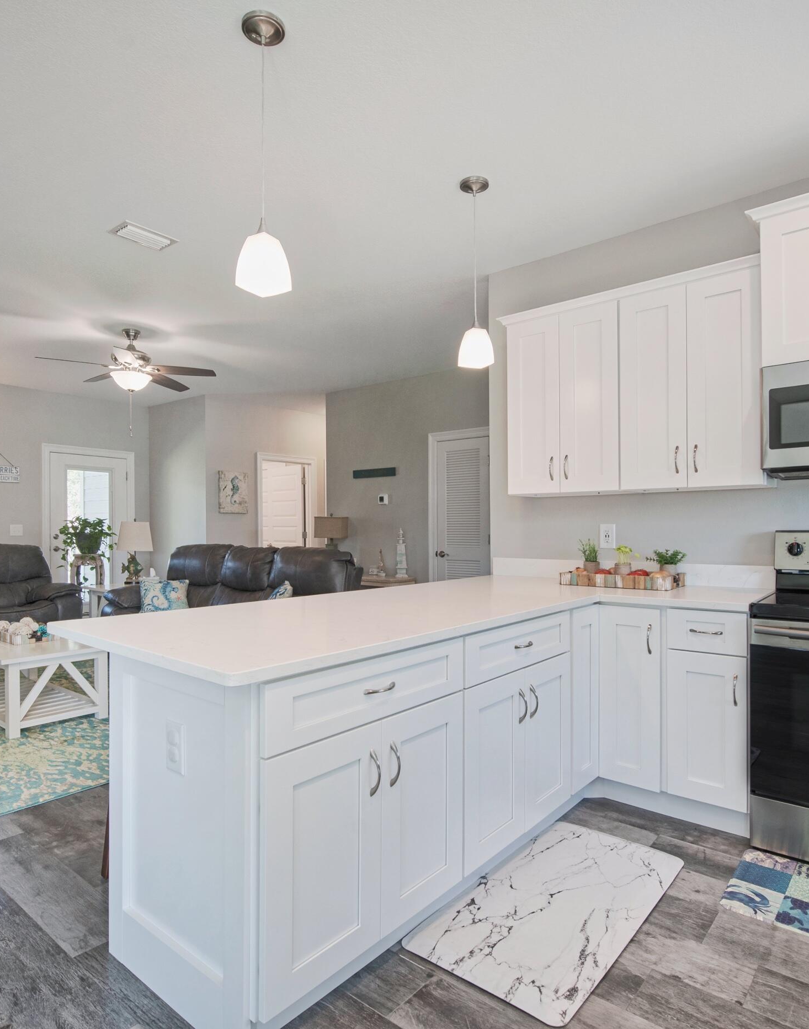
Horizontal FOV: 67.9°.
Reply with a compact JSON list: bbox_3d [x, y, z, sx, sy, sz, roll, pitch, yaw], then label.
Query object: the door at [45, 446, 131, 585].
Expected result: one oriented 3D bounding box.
[{"bbox_3d":[-3.749,0.295,7.116,0.120,2.130,1.000,-1,-1,41],"label":"door"}]

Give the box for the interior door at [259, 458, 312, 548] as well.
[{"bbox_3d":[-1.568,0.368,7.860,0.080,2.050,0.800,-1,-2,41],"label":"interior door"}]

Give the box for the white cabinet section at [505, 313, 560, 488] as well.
[{"bbox_3d":[0.786,-0.565,3.306,0.303,0.913,0.322,-1,-2,40],"label":"white cabinet section"}]

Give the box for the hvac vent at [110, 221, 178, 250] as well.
[{"bbox_3d":[-1.389,-1.476,3.209,0.200,0.020,0.300,-1,-2,41],"label":"hvac vent"}]

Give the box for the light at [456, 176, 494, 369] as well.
[{"bbox_3d":[0.317,-1.085,2.700,0.136,0.860,0.136,-1,-1,41],"label":"light"}]

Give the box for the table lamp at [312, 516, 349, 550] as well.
[{"bbox_3d":[-0.809,0.312,6.600,0.380,0.600,0.230,-1,-1,41],"label":"table lamp"}]

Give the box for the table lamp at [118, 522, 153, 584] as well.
[{"bbox_3d":[-2.756,0.386,6.150,0.375,0.650,0.375,-1,-1,41],"label":"table lamp"}]

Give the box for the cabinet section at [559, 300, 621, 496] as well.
[{"bbox_3d":[1.019,-0.570,3.110,0.307,0.913,0.322,-1,-2,40],"label":"cabinet section"}]

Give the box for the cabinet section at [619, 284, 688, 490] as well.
[{"bbox_3d":[1.254,-0.575,2.913,0.305,0.913,0.322,-1,-2,40],"label":"cabinet section"}]

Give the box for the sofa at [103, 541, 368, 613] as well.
[{"bbox_3d":[-1.456,0.812,4.806,2.200,1.040,0.970,-1,-1,41],"label":"sofa"}]

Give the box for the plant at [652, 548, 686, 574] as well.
[{"bbox_3d":[1.290,0.251,2.941,0.150,0.180,0.130,-1,-2,41],"label":"plant"}]

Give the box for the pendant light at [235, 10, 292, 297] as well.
[{"bbox_3d":[-0.432,-1.103,1.821,0.130,0.840,0.130,-1,-2,41],"label":"pendant light"}]

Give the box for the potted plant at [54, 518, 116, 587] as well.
[{"bbox_3d":[-3.421,0.395,6.450,0.580,0.760,0.600,-1,-1,41],"label":"potted plant"}]

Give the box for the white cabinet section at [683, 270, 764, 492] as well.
[{"bbox_3d":[1.486,-0.579,2.717,0.303,0.913,0.322,-1,-2,40],"label":"white cabinet section"}]

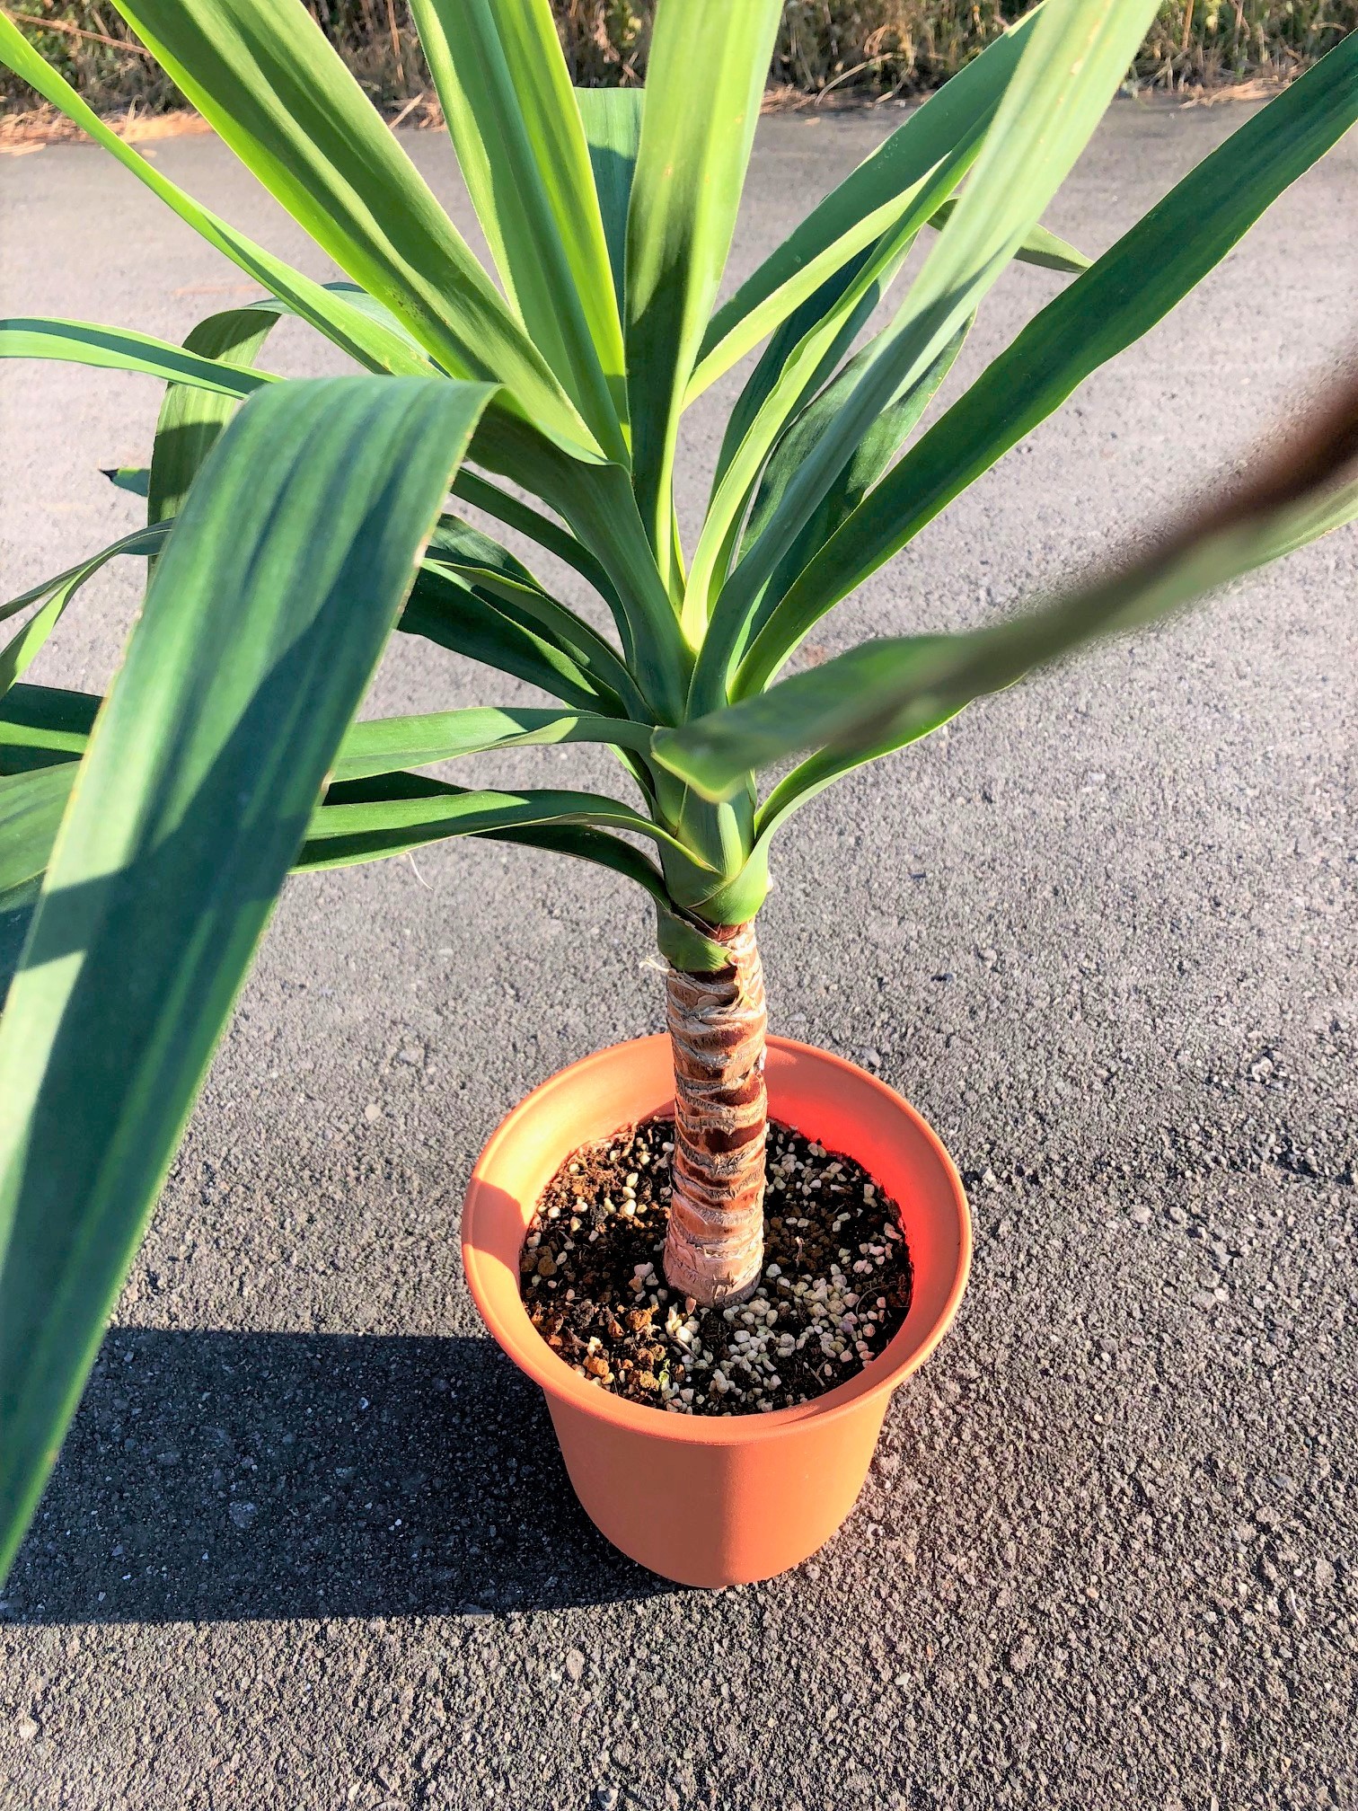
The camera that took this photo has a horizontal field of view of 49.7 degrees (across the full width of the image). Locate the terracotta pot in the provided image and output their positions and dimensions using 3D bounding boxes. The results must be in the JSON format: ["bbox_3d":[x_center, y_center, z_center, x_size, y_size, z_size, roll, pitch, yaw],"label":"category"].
[{"bbox_3d":[0.019,0.219,0.740,0.232,0.208,0.232,-1,40,1],"label":"terracotta pot"}]

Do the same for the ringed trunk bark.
[{"bbox_3d":[0.015,0.090,0.619,0.043,0.208,0.043,-2,40,0],"label":"ringed trunk bark"}]

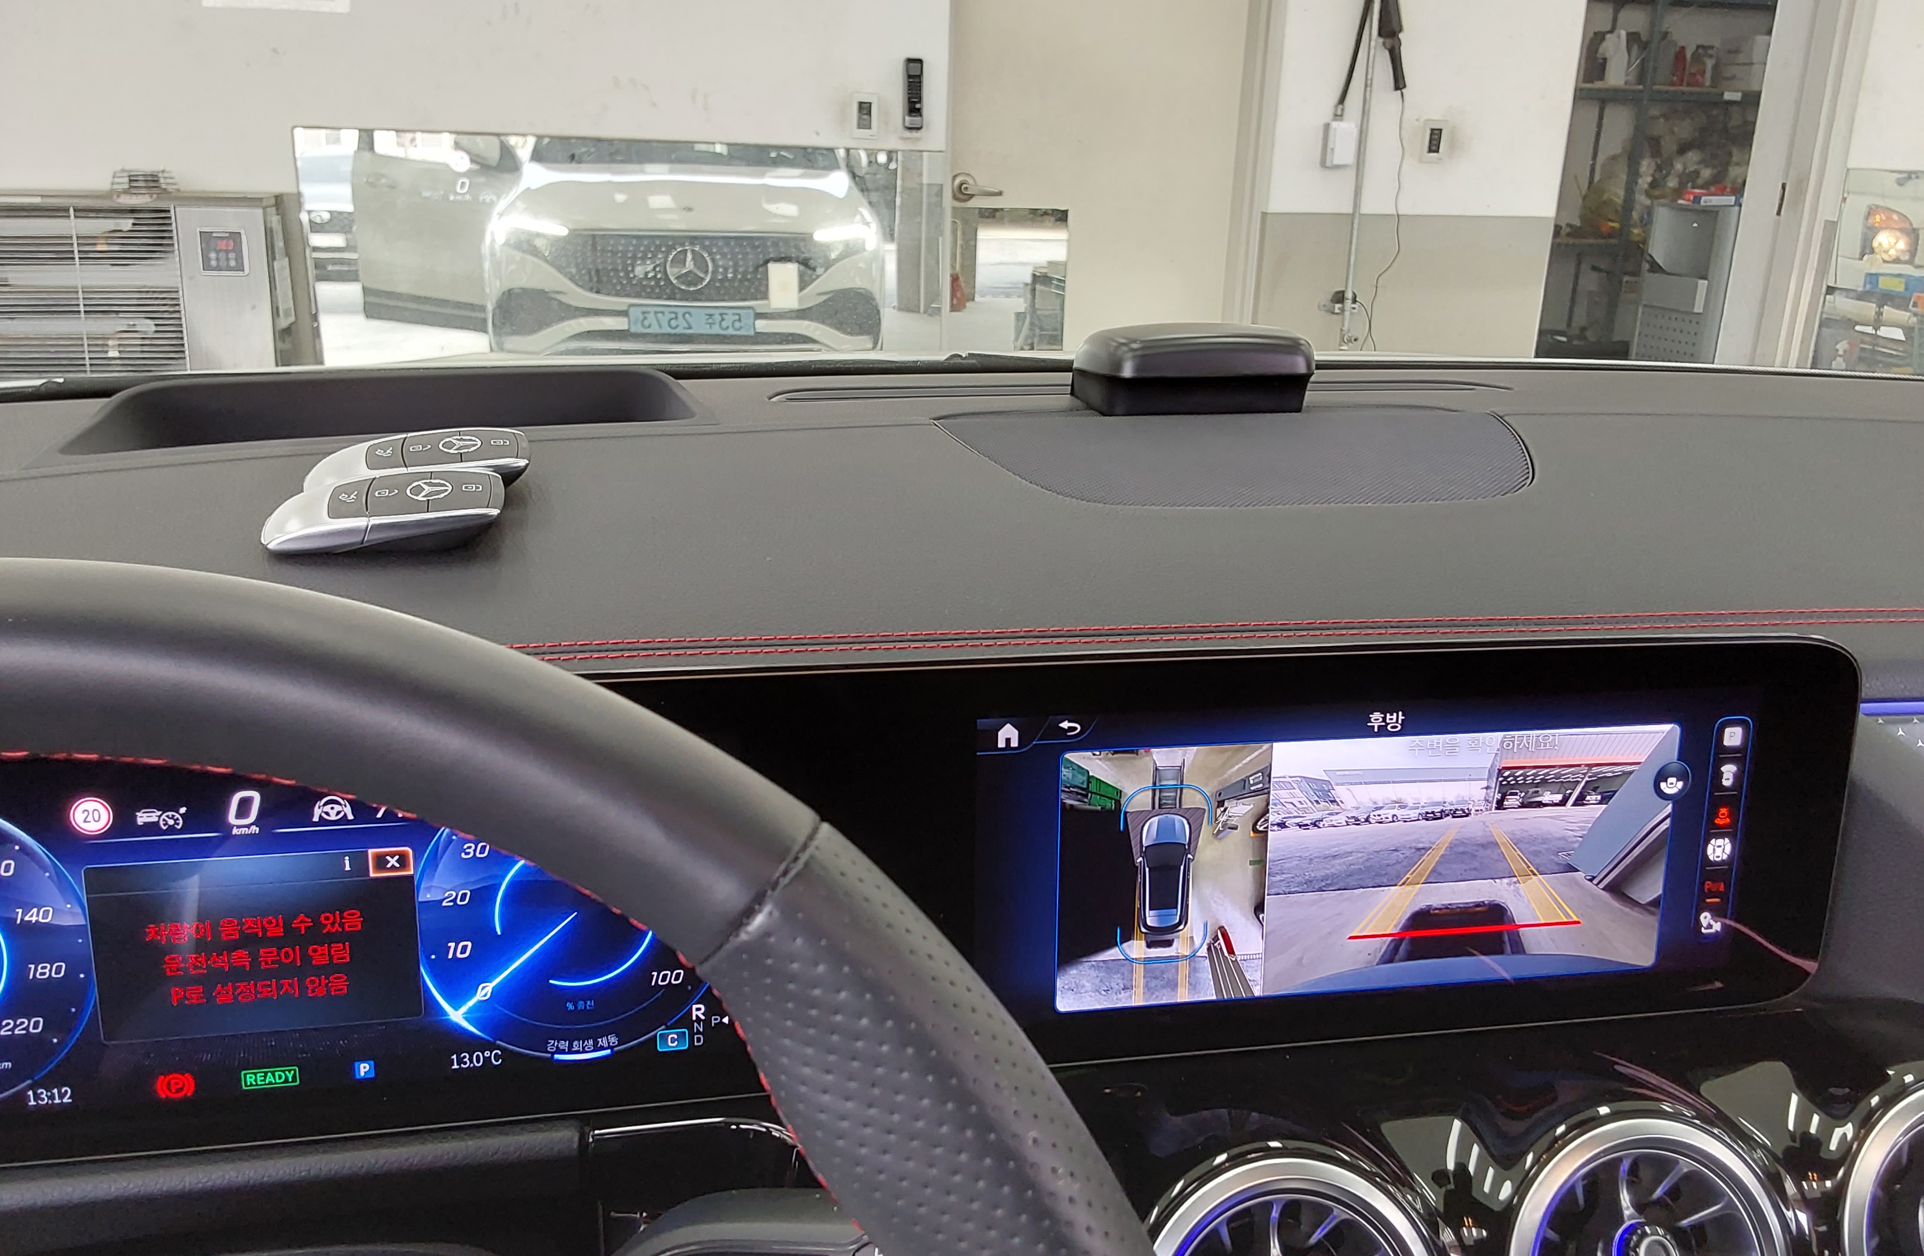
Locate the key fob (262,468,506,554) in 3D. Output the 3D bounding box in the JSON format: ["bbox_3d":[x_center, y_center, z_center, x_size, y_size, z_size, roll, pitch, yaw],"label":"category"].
[{"bbox_3d":[-0.189,-0.037,0.510,0.077,0.016,0.038,-5,30,-11],"label":"key fob"}]

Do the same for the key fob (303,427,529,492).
[{"bbox_3d":[-0.189,-0.055,0.542,0.077,0.016,0.038,-6,30,-13],"label":"key fob"}]

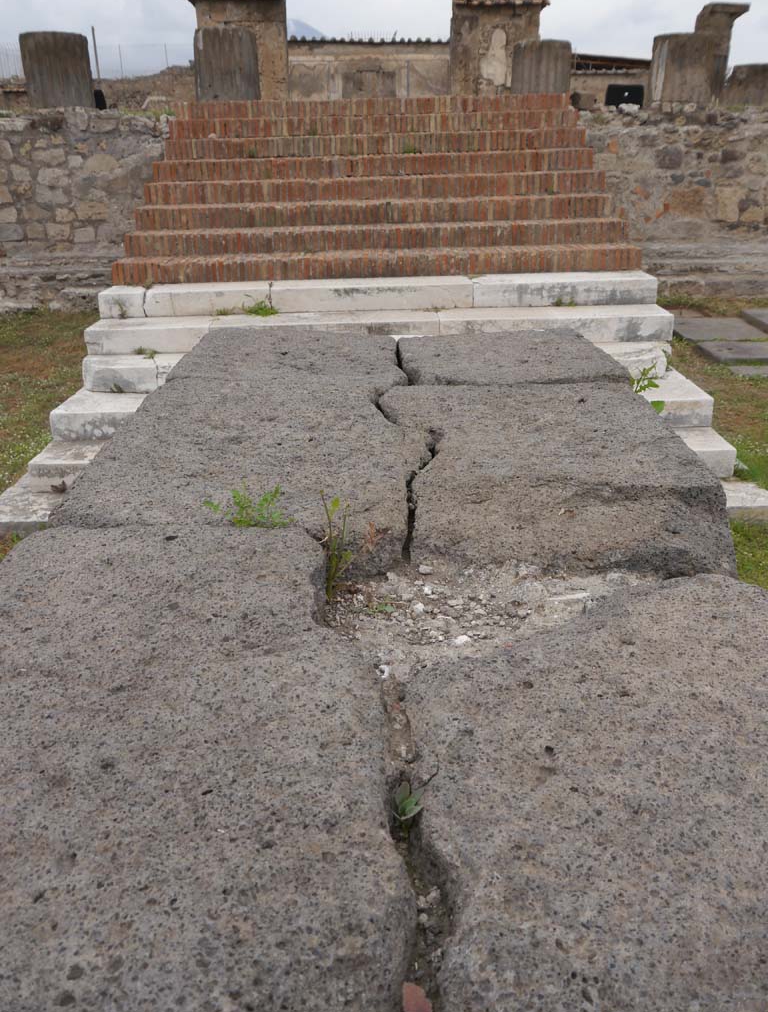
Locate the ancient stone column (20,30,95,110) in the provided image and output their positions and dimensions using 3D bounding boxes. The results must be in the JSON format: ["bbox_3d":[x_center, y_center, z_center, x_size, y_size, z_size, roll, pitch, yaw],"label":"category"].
[{"bbox_3d":[-4.206,-5.601,10.724,0.880,0.933,0.880,-1,24,0],"label":"ancient stone column"}]

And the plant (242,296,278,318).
[{"bbox_3d":[-0.955,-1.541,6.402,0.278,0.137,0.138,-1,24,0],"label":"plant"}]

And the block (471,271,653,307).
[{"bbox_3d":[1.432,-1.771,6.756,1.454,0.194,0.466,-1,24,0],"label":"block"}]

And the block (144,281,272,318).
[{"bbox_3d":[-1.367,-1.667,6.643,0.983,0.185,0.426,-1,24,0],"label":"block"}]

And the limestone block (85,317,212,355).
[{"bbox_3d":[-1.733,-1.309,6.329,0.912,0.189,0.436,-1,24,0],"label":"limestone block"}]

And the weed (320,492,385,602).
[{"bbox_3d":[-0.057,0.076,1.517,0.115,0.202,0.103,-1,24,0],"label":"weed"}]

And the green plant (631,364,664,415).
[{"bbox_3d":[0.706,-0.313,2.215,0.088,0.133,0.075,-1,24,0],"label":"green plant"}]

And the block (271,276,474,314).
[{"bbox_3d":[-0.100,-1.736,6.763,1.613,0.194,0.466,-1,24,0],"label":"block"}]

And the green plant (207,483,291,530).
[{"bbox_3d":[-0.247,0.004,1.518,0.155,0.070,0.100,-1,24,0],"label":"green plant"}]

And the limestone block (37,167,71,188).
[{"bbox_3d":[-4.268,-4.269,10.766,0.432,0.246,0.220,-1,24,0],"label":"limestone block"}]

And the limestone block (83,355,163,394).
[{"bbox_3d":[-1.845,-0.967,6.014,0.519,0.168,0.420,-1,24,0],"label":"limestone block"}]

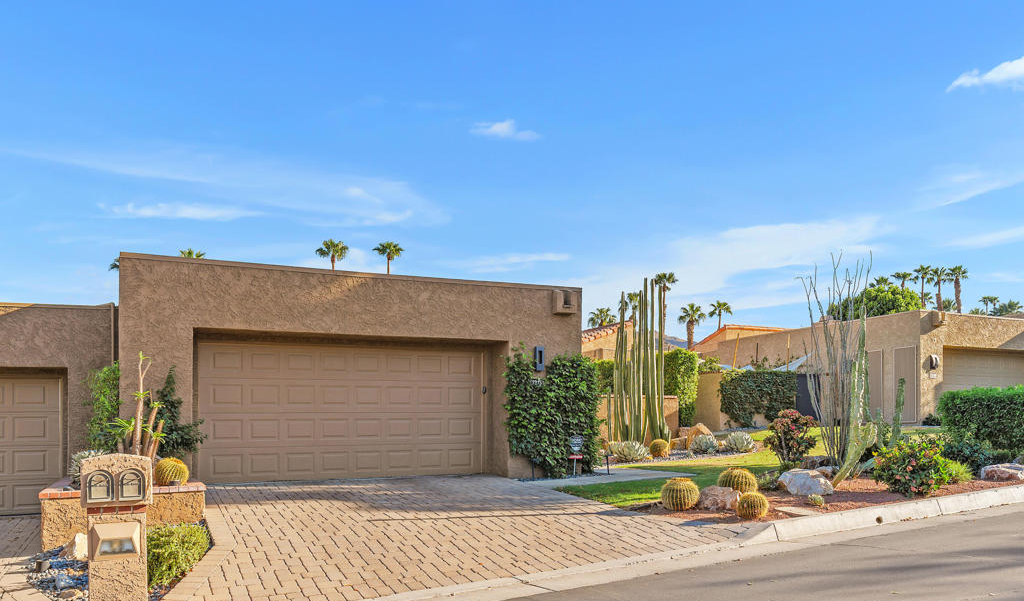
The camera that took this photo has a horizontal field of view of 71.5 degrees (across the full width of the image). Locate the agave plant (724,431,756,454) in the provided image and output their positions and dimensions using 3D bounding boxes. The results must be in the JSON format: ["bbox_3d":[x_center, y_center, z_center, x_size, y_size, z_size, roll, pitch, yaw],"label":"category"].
[{"bbox_3d":[4.916,3.059,15.300,0.670,0.460,0.650,0,-3,0],"label":"agave plant"}]

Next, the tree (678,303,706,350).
[{"bbox_3d":[18.273,5.771,72.000,2.850,11.200,2.850,0,-3,0],"label":"tree"}]

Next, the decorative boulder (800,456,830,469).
[{"bbox_3d":[4.803,2.583,11.200,0.500,0.290,0.400,0,-3,0],"label":"decorative boulder"}]

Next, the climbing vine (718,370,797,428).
[{"bbox_3d":[8.087,3.224,23.400,3.050,1.840,0.420,0,-1,-22],"label":"climbing vine"}]

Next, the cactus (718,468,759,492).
[{"bbox_3d":[3.098,2.509,9.750,0.530,0.430,0.530,0,-4,0],"label":"cactus"}]

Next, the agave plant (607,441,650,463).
[{"bbox_3d":[2.406,3.079,14.500,0.830,0.480,0.780,0,-3,0],"label":"agave plant"}]

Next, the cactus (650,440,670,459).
[{"bbox_3d":[3.256,3.261,15.700,0.450,0.390,0.450,0,-4,0],"label":"cactus"}]

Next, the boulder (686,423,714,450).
[{"bbox_3d":[4.256,3.090,16.100,0.670,0.600,0.550,0,-3,0],"label":"boulder"}]

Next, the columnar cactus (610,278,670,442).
[{"bbox_3d":[3.126,1.484,17.300,1.430,4.080,1.150,0,-3,0],"label":"columnar cactus"}]

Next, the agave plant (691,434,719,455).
[{"bbox_3d":[4.331,3.244,16.000,0.620,0.450,0.600,0,-4,0],"label":"agave plant"}]

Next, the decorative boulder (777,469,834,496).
[{"bbox_3d":[4.141,2.559,10.000,0.780,0.360,0.550,1,-4,-9],"label":"decorative boulder"}]

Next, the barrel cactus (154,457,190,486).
[{"bbox_3d":[-4.347,2.192,9.100,0.440,0.370,0.440,0,-4,0],"label":"barrel cactus"}]

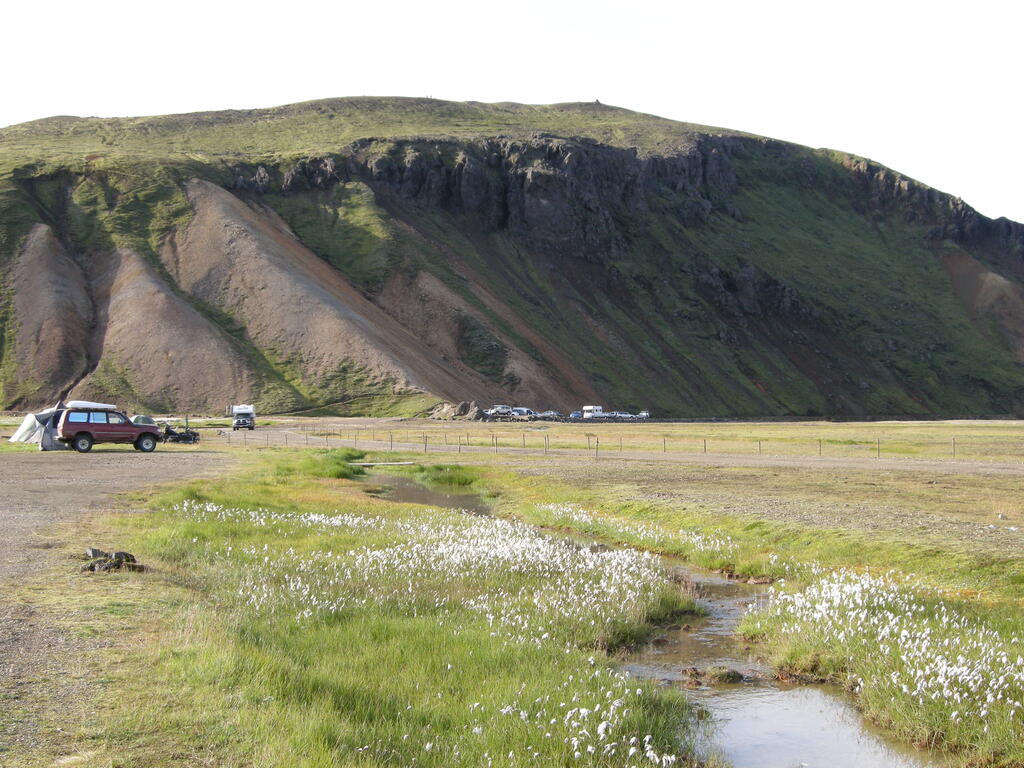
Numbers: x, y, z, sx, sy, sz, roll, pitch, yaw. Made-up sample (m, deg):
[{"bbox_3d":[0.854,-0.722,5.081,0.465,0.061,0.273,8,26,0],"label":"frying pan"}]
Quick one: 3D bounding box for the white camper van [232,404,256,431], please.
[{"bbox_3d":[-32.150,4.020,167.000,2.300,3.000,6.200,0,-1,-6],"label":"white camper van"}]

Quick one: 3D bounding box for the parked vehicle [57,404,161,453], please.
[{"bbox_3d":[-18.800,2.160,64.600,4.780,2.030,1.930,1,-2,-26],"label":"parked vehicle"}]

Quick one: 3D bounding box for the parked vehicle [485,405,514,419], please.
[{"bbox_3d":[-1.950,5.050,265.000,4.500,1.850,1.820,1,-2,-32],"label":"parked vehicle"}]

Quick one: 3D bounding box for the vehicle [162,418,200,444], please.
[{"bbox_3d":[-18.800,2.810,78.700,2.350,1.200,0.900,0,-1,-13],"label":"vehicle"}]

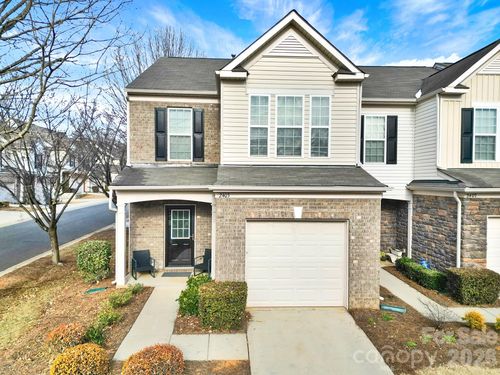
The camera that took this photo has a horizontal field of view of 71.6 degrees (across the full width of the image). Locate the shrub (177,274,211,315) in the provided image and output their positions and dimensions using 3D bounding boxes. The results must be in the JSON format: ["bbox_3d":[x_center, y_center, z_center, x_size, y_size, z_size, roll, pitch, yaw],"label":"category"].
[{"bbox_3d":[-1.361,2.589,8.399,0.720,0.650,1.000,1,0,-3],"label":"shrub"}]

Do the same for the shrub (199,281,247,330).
[{"bbox_3d":[-0.602,2.603,7.753,1.020,0.820,0.680,1,0,-3],"label":"shrub"}]

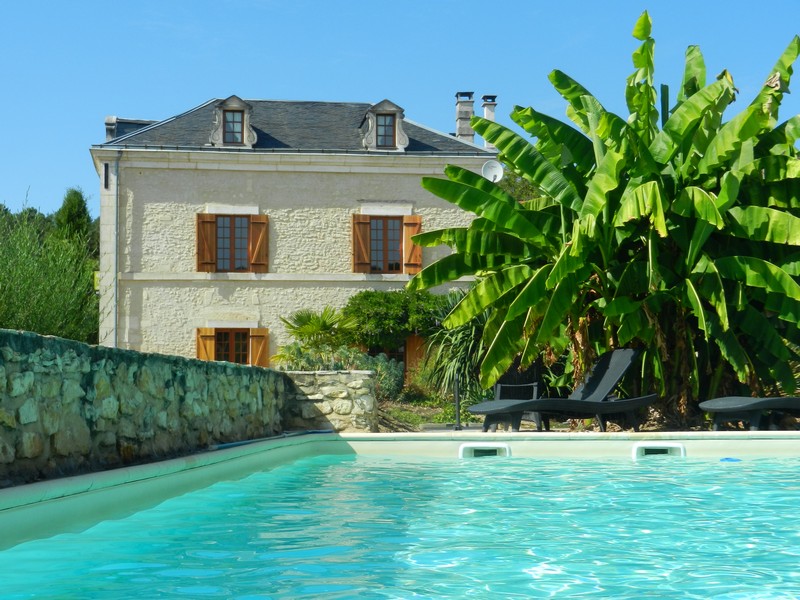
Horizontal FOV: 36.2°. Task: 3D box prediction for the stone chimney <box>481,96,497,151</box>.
[{"bbox_3d":[2.983,-5.960,41.200,0.460,1.950,0.460,0,-4,-8],"label":"stone chimney"}]

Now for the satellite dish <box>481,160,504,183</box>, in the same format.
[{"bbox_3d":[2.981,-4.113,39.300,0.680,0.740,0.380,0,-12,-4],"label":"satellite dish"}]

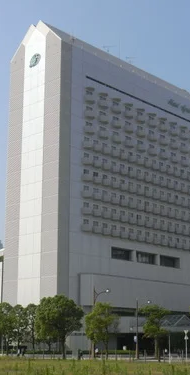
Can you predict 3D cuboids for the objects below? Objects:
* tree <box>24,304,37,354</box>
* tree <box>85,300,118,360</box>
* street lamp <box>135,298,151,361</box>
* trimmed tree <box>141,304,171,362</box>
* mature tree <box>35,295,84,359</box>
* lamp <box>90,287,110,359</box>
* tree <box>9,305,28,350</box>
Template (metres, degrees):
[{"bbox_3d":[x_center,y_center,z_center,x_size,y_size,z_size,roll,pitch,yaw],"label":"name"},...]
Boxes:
[{"bbox_3d":[-10.538,23.811,108.977,3.160,8.270,3.160,1,-14,-5],"label":"tree"},{"bbox_3d":[0.892,17.070,77.154,4.046,6.749,4.046,0,-14,1],"label":"tree"},{"bbox_3d":[7.129,20.366,93.702,2.967,8.219,0.400,11,-18,-39],"label":"street lamp"},{"bbox_3d":[6.677,15.965,71.247,3.352,6.085,3.352,-1,-14,5],"label":"trimmed tree"},{"bbox_3d":[-4.793,19.101,89.007,6.500,8.530,6.500,1,-14,-3],"label":"mature tree"},{"bbox_3d":[0.825,17.300,83.036,2.690,9.100,0.400,11,-18,-39],"label":"lamp"},{"bbox_3d":[-12.816,24.032,109.986,3.350,8.350,3.350,2,-14,-6],"label":"tree"}]

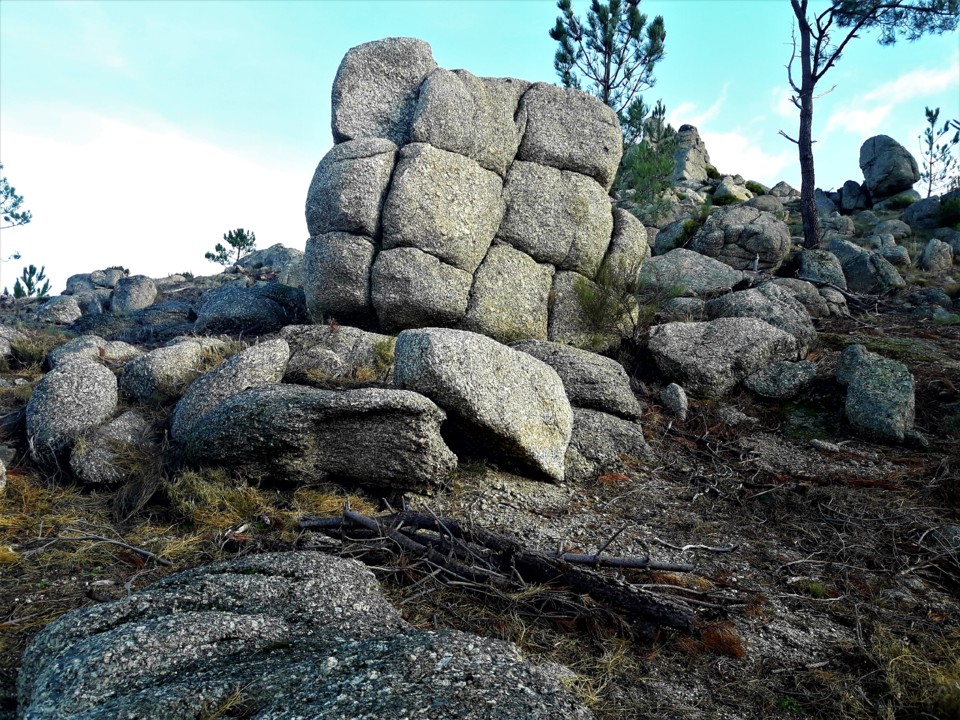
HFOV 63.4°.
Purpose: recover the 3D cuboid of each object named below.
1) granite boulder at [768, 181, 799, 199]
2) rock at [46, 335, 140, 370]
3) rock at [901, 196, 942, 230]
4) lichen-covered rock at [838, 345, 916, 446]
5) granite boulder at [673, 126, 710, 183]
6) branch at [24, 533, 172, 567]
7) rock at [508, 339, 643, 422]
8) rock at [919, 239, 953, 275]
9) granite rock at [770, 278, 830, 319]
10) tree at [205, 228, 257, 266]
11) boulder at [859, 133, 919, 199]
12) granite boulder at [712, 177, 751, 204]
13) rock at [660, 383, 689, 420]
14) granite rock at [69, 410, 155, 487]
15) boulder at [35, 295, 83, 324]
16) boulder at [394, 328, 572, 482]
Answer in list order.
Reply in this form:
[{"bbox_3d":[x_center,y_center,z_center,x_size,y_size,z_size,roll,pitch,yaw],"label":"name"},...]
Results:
[{"bbox_3d":[11.354,-6.349,29.000,1.046,0.757,0.837,-1,-3,22],"label":"granite boulder"},{"bbox_3d":[-4.579,-0.057,9.200,0.997,0.476,0.748,2,-4,-26],"label":"rock"},{"bbox_3d":[11.669,-3.868,20.500,0.957,0.914,0.813,-1,-3,30],"label":"rock"},{"bbox_3d":[3.514,0.298,6.900,0.599,0.845,0.479,-1,-3,27],"label":"lichen-covered rock"},{"bbox_3d":[9.806,-9.574,36.000,1.700,2.608,1.445,-1,-4,15],"label":"granite boulder"},{"bbox_3d":[-1.975,0.981,4.020,0.860,0.120,0.160,-1,-3,18],"label":"branch"},{"bbox_3d":[0.761,0.173,6.250,1.000,0.620,0.800,0,-3,0],"label":"rock"},{"bbox_3d":[8.985,-2.039,15.300,0.544,0.722,0.462,-1,-3,31],"label":"rock"},{"bbox_3d":[4.799,-0.912,11.700,0.935,0.645,0.748,-1,-3,22],"label":"granite rock"},{"bbox_3d":[-8.997,-4.021,28.000,1.732,1.539,1.472,1,-3,-18],"label":"tree"},{"bbox_3d":[17.403,-8.181,33.000,2.331,2.721,1.981,-2,-4,28],"label":"boulder"},{"bbox_3d":[9.430,-6.330,29.000,1.421,1.014,1.137,-1,-4,18],"label":"granite boulder"},{"bbox_3d":[1.799,0.385,7.200,0.253,0.359,0.190,-1,-3,14],"label":"rock"},{"bbox_3d":[-3.360,0.799,7.100,0.694,0.654,0.590,2,-4,-25],"label":"granite rock"},{"bbox_3d":[-9.206,-1.084,17.000,0.886,0.595,0.708,2,-4,-29],"label":"boulder"},{"bbox_3d":[0.032,0.321,5.600,1.200,1.000,0.850,0,-3,8],"label":"boulder"}]

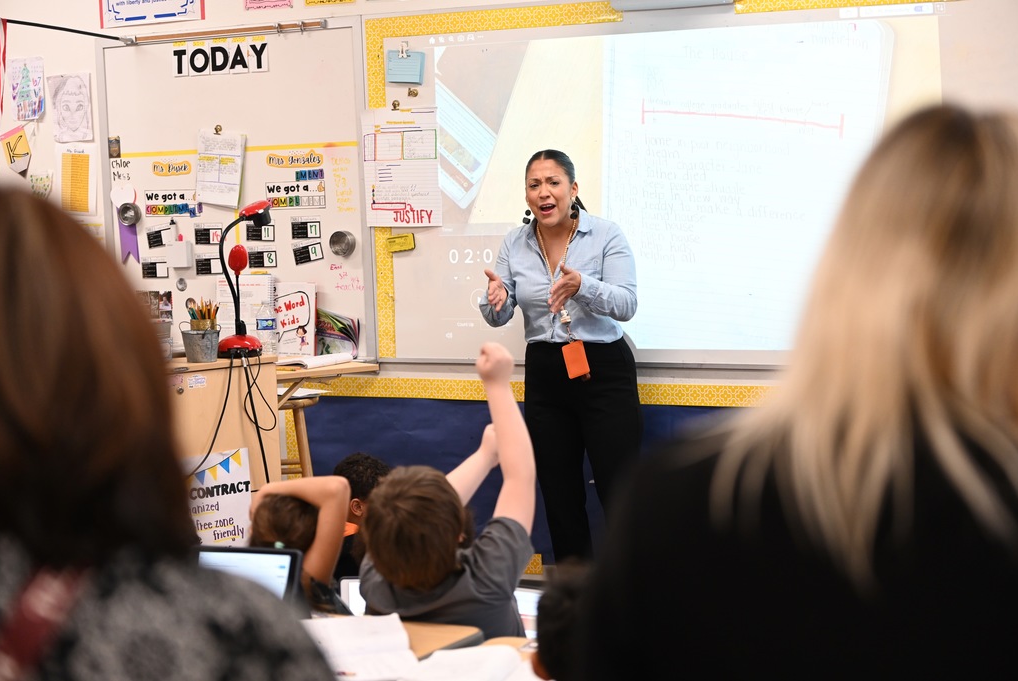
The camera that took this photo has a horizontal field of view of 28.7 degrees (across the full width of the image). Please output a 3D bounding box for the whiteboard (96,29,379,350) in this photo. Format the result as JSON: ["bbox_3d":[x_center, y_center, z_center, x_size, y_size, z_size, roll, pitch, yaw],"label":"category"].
[{"bbox_3d":[-1.024,-0.531,7.290,1.200,1.220,0.040,1,6,28],"label":"whiteboard"}]

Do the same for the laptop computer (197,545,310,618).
[{"bbox_3d":[-0.558,0.488,3.554,0.300,0.190,0.260,0,6,22],"label":"laptop computer"}]

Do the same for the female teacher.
[{"bbox_3d":[0.152,0.225,5.904,0.500,1.578,0.420,0,6,24],"label":"female teacher"}]

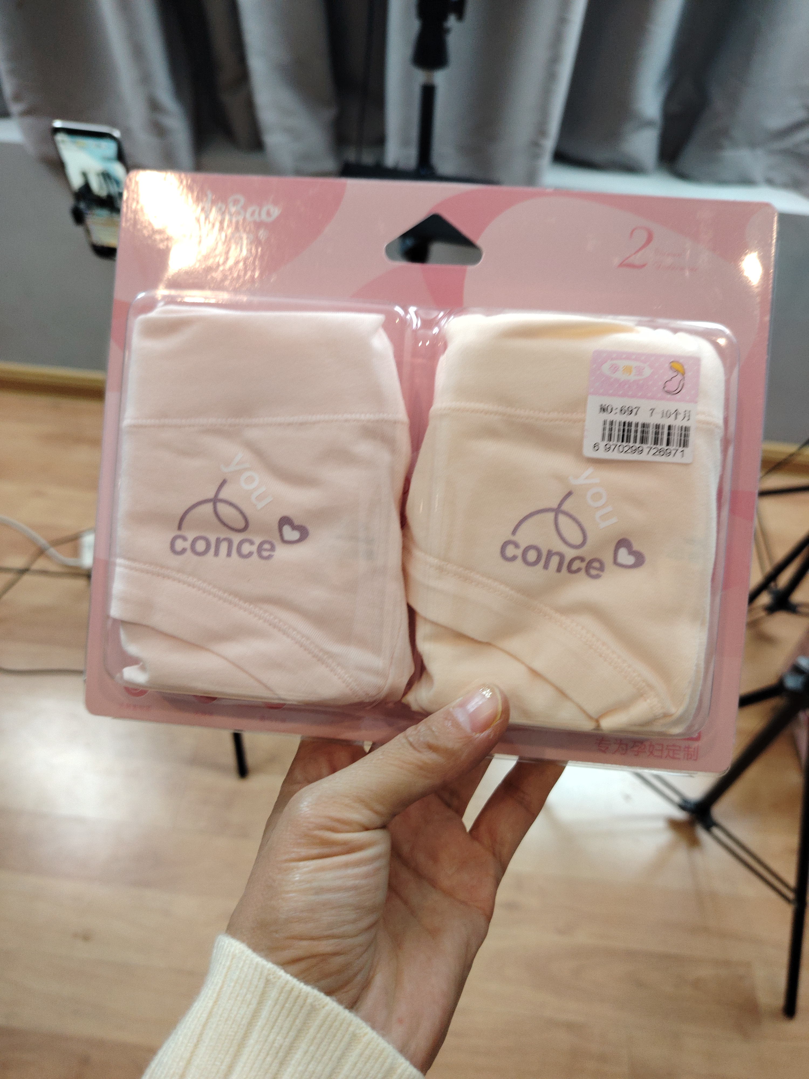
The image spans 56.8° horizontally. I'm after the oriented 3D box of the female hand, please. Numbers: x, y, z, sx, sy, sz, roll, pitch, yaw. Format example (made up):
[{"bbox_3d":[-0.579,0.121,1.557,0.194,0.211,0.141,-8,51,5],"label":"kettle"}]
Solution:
[{"bbox_3d":[0.003,0.089,0.246,0.083,0.070,0.155,29,77,-25],"label":"female hand"}]

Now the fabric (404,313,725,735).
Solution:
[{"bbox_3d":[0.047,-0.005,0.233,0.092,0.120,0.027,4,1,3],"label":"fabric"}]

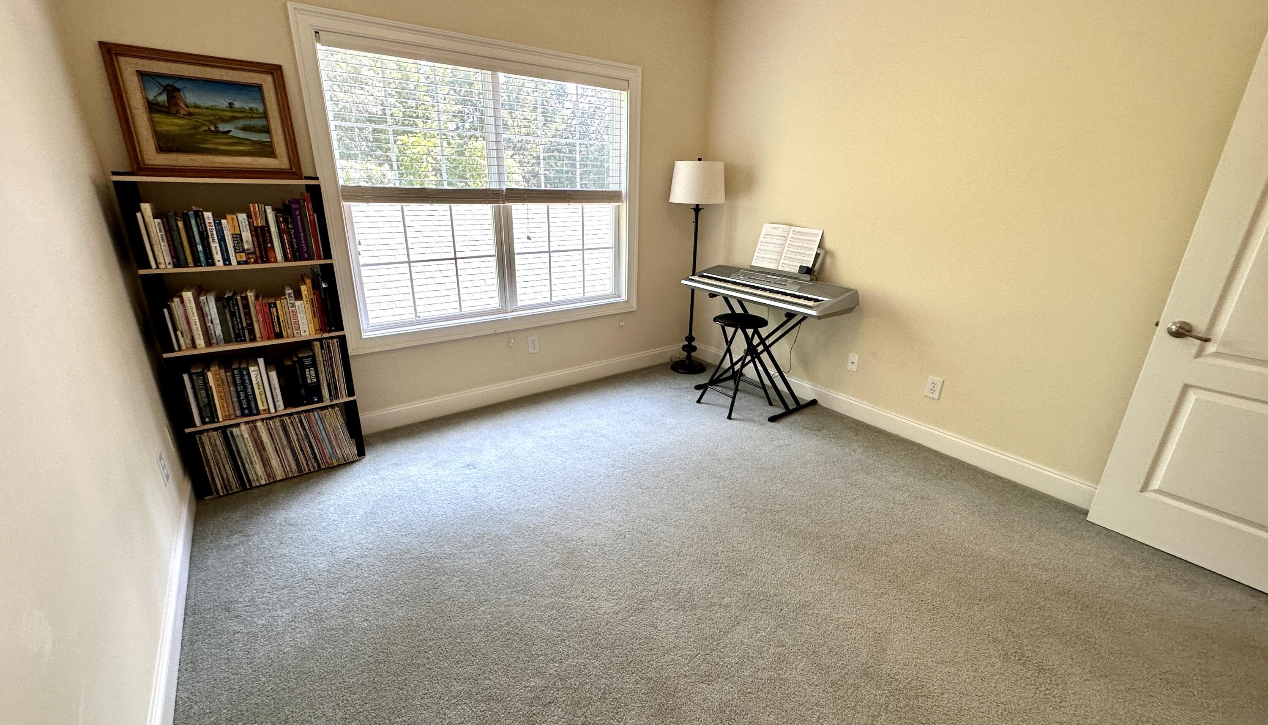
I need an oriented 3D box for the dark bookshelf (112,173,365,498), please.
[{"bbox_3d":[-1.782,-0.137,2.439,0.681,1.425,0.279,-13,24,-35],"label":"dark bookshelf"}]

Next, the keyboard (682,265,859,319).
[{"bbox_3d":[0.854,-0.503,3.466,0.388,0.134,1.174,-13,24,-35],"label":"keyboard"}]

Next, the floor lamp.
[{"bbox_3d":[0.466,-0.698,3.911,0.410,1.591,0.410,1,19,0],"label":"floor lamp"}]

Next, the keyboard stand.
[{"bbox_3d":[0.874,-0.087,3.538,0.496,0.701,0.698,-13,24,-35],"label":"keyboard stand"}]

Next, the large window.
[{"bbox_3d":[-0.775,-1.005,3.139,1.978,1.653,0.111,-13,24,-35],"label":"large window"}]

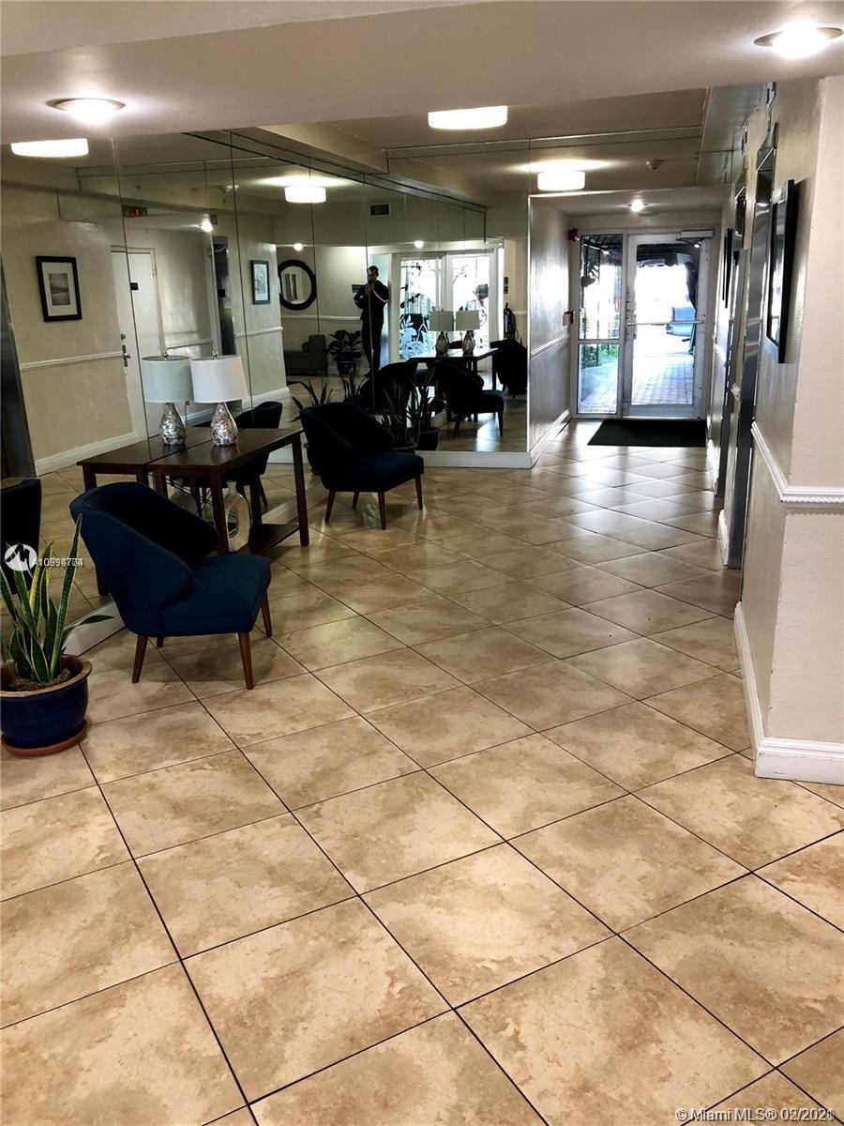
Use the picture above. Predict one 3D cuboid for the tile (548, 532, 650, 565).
[{"bbox_3d":[1.071,-0.083,5.657,0.491,0.013,0.491,-11,20,-28],"label":"tile"}]

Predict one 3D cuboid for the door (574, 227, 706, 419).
[{"bbox_3d":[2.519,-2.712,10.506,1.506,2.097,0.080,2,18,13],"label":"door"}]

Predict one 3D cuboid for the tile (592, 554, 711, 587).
[{"bbox_3d":[1.229,0.044,4.878,0.457,0.012,0.457,-11,19,-28],"label":"tile"}]

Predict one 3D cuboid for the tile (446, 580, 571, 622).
[{"bbox_3d":[0.430,0.199,4.444,0.457,0.012,0.457,-11,19,-28],"label":"tile"}]

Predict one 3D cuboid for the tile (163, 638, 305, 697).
[{"bbox_3d":[-0.823,0.464,4.057,0.491,0.013,0.491,-11,20,-28],"label":"tile"}]

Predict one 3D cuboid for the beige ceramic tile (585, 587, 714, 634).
[{"bbox_3d":[1.059,0.233,4.277,0.457,0.012,0.457,-11,19,-28],"label":"beige ceramic tile"}]

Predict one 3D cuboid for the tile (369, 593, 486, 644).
[{"bbox_3d":[0.029,0.292,4.537,0.491,0.013,0.491,-11,20,-28],"label":"tile"}]

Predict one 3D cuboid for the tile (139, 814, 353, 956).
[{"bbox_3d":[-0.477,0.841,2.424,0.457,0.012,0.457,-11,19,-28],"label":"tile"}]

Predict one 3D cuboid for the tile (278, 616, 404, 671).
[{"bbox_3d":[-0.395,0.380,4.293,0.491,0.013,0.491,-11,20,-28],"label":"tile"}]

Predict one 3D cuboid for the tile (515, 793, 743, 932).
[{"bbox_3d":[0.552,0.798,2.475,0.457,0.012,0.457,-11,19,-28],"label":"tile"}]

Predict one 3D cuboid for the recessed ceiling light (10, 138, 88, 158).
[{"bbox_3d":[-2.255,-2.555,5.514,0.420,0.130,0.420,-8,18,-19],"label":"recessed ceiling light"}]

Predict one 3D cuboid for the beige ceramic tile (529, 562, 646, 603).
[{"bbox_3d":[0.900,0.125,5.054,0.500,0.010,0.500,-11,20,-28],"label":"beige ceramic tile"}]

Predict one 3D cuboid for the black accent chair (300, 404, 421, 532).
[{"bbox_3d":[-0.405,-0.735,6.529,0.740,0.830,0.690,5,18,21],"label":"black accent chair"}]

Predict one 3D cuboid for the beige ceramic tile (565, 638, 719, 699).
[{"bbox_3d":[0.966,0.453,3.987,0.500,0.010,0.500,-11,20,-28],"label":"beige ceramic tile"}]

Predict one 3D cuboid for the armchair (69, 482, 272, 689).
[{"bbox_3d":[-1.058,0.075,3.999,0.740,0.775,0.680,-2,17,0],"label":"armchair"}]

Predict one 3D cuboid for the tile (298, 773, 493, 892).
[{"bbox_3d":[-0.083,0.823,2.832,0.491,0.013,0.491,-11,20,-28],"label":"tile"}]

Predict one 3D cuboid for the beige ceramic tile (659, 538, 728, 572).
[{"bbox_3d":[1.628,-0.033,5.095,0.457,0.012,0.457,-11,19,-28],"label":"beige ceramic tile"}]

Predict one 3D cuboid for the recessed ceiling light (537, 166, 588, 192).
[{"bbox_3d":[1.446,-3.987,9.450,0.480,0.190,0.480,3,18,15],"label":"recessed ceiling light"}]

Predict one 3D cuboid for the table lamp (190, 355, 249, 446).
[{"bbox_3d":[-1.186,-0.967,5.357,0.340,0.525,0.340,3,18,15],"label":"table lamp"}]

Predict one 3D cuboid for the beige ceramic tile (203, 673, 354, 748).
[{"bbox_3d":[-0.538,0.542,3.409,0.457,0.012,0.457,-11,19,-28],"label":"beige ceramic tile"}]

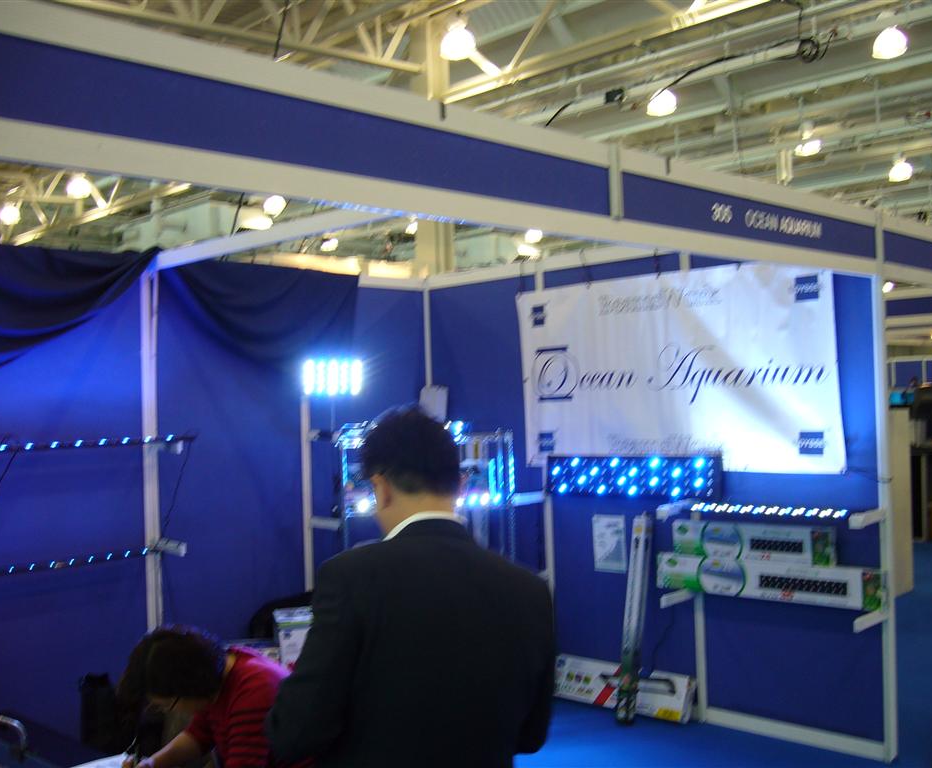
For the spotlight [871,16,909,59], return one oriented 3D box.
[{"bbox_3d":[6.147,-5.003,14.994,0.480,0.580,0.480,-3,-1,44],"label":"spotlight"}]

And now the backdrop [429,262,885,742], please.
[{"bbox_3d":[0.837,0.528,5.738,2.940,2.450,0.050,-3,-1,44],"label":"backdrop"}]

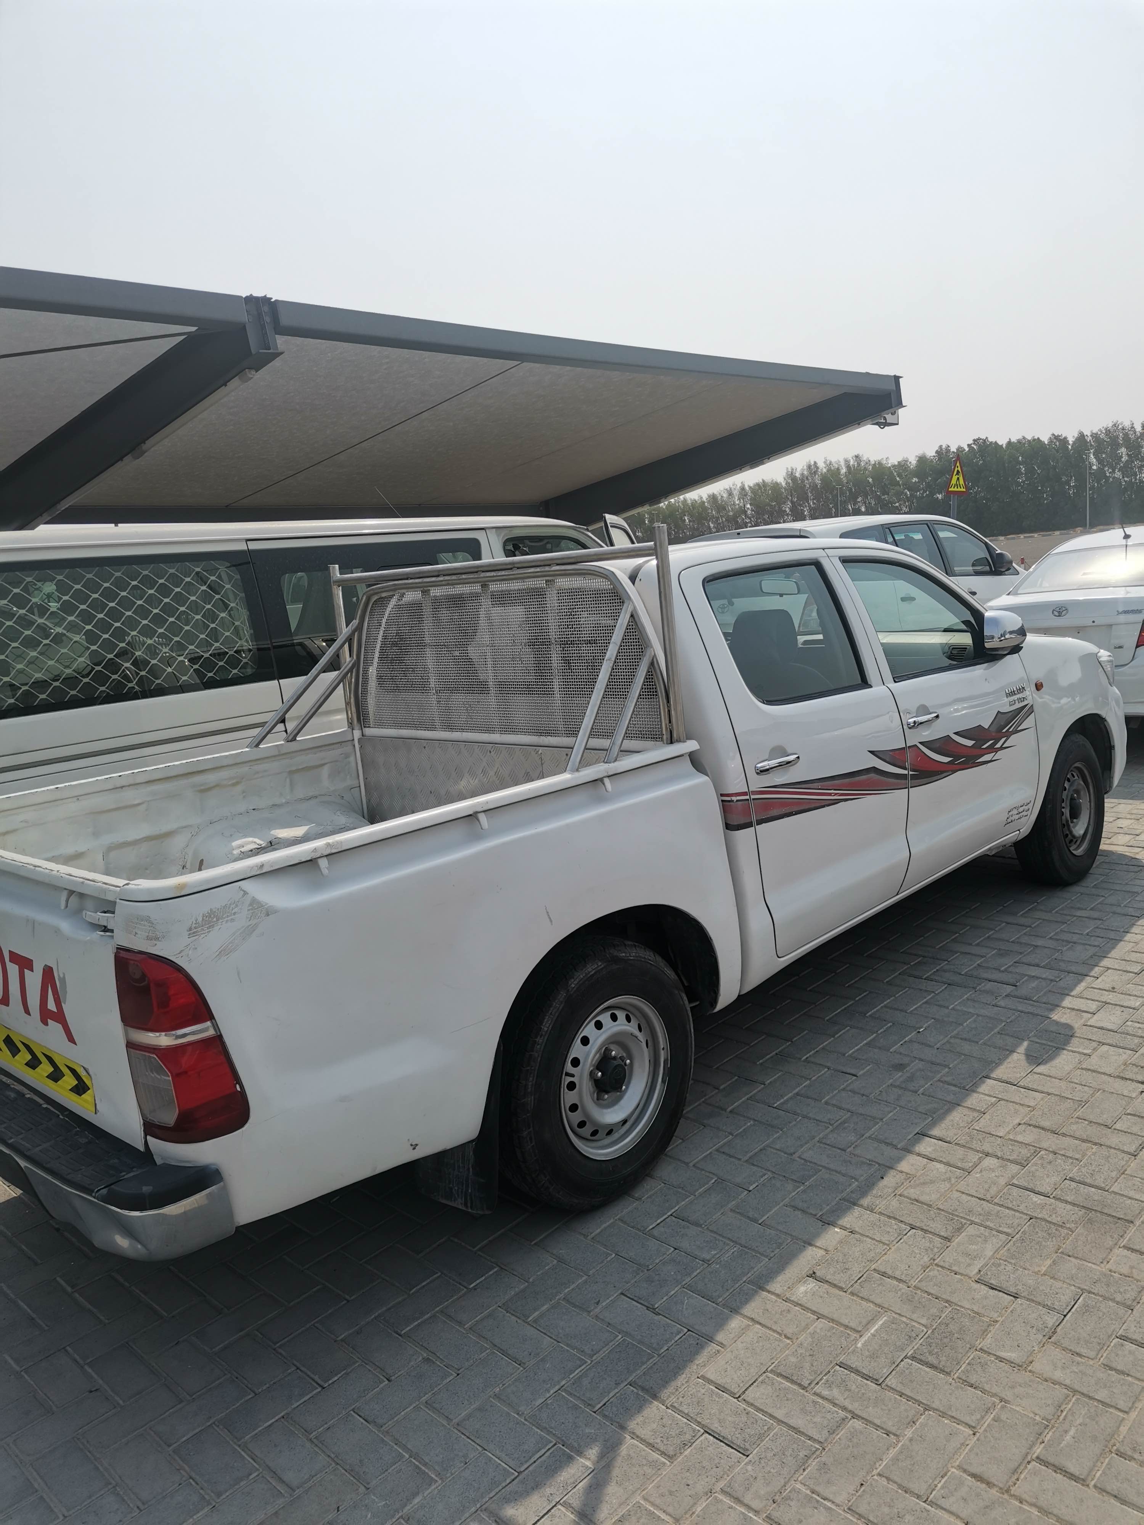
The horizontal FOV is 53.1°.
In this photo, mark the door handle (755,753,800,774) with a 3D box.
[{"bbox_3d":[0.590,0.004,3.299,0.050,0.045,0.225,4,14,44],"label":"door handle"}]

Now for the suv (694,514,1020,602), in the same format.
[{"bbox_3d":[2.918,-1.498,11.064,4.500,1.690,1.820,-16,14,-43],"label":"suv"}]

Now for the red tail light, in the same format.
[{"bbox_3d":[-0.741,0.523,2.153,0.210,0.390,0.160,4,14,44],"label":"red tail light"}]

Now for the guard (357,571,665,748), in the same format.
[{"bbox_3d":[-0.283,-0.331,3.614,1.440,0.530,0.050,4,14,44],"label":"guard"}]

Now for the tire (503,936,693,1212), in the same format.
[{"bbox_3d":[0.047,0.804,2.999,0.205,0.660,0.660,4,14,44],"label":"tire"}]

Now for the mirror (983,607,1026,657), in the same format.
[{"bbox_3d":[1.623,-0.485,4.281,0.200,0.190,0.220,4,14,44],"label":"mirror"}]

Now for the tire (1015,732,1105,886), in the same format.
[{"bbox_3d":[2.176,0.209,5.151,0.205,0.660,0.660,4,14,44],"label":"tire"}]

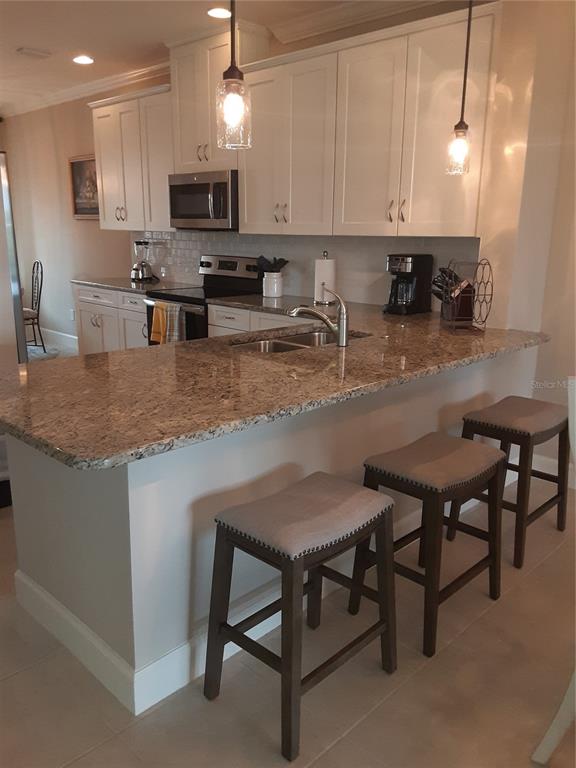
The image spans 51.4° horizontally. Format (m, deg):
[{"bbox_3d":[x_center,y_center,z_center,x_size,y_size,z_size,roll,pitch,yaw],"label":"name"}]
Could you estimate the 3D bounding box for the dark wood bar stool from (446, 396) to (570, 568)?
[{"bbox_3d":[1.051,0.415,2.810,0.368,0.630,0.504,14,19,42],"label":"dark wood bar stool"}]

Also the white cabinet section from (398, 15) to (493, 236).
[{"bbox_3d":[0.954,-1.390,3.400,0.499,1.086,0.330,14,19,41],"label":"white cabinet section"}]

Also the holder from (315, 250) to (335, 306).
[{"bbox_3d":[0.259,-0.721,4.078,0.153,0.355,0.153,1,14,0],"label":"holder"}]

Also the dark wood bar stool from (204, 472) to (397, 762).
[{"bbox_3d":[0.055,0.644,1.824,0.355,0.614,0.495,14,19,42],"label":"dark wood bar stool"}]

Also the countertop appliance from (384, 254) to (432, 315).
[{"bbox_3d":[0.747,-0.611,3.692,0.180,0.345,0.235,14,19,42],"label":"countertop appliance"}]

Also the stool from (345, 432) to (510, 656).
[{"bbox_3d":[0.535,0.545,2.257,0.363,0.630,0.503,14,19,42],"label":"stool"}]

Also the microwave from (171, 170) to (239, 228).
[{"bbox_3d":[-0.545,-1.428,4.704,0.760,0.405,0.390,14,19,42],"label":"microwave"}]

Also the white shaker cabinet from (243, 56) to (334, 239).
[{"bbox_3d":[0.084,-1.583,4.144,0.904,1.068,0.331,14,19,42],"label":"white shaker cabinet"}]

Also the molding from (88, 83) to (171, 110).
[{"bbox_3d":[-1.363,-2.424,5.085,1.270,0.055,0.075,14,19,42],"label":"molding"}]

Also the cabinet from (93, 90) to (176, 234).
[{"bbox_3d":[-1.279,-1.949,5.379,1.265,1.132,0.359,14,19,42],"label":"cabinet"}]

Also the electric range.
[{"bbox_3d":[-0.668,-0.431,4.939,0.761,1.190,0.690,14,20,42],"label":"electric range"}]

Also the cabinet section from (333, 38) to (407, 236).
[{"bbox_3d":[0.592,-1.478,3.725,0.490,1.086,0.330,14,19,41],"label":"cabinet section"}]

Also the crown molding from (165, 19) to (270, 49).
[{"bbox_3d":[-0.531,-2.560,4.482,0.905,0.075,0.384,14,19,42],"label":"crown molding"}]

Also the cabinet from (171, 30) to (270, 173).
[{"bbox_3d":[-0.513,-2.082,4.563,0.762,0.900,0.330,14,19,42],"label":"cabinet"}]

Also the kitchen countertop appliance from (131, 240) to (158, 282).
[{"bbox_3d":[-1.382,-1.166,5.716,0.190,0.365,0.190,14,19,42],"label":"kitchen countertop appliance"}]

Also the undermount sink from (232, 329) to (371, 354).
[{"bbox_3d":[0.060,-0.094,2.802,0.390,0.210,0.745,14,19,42],"label":"undermount sink"}]

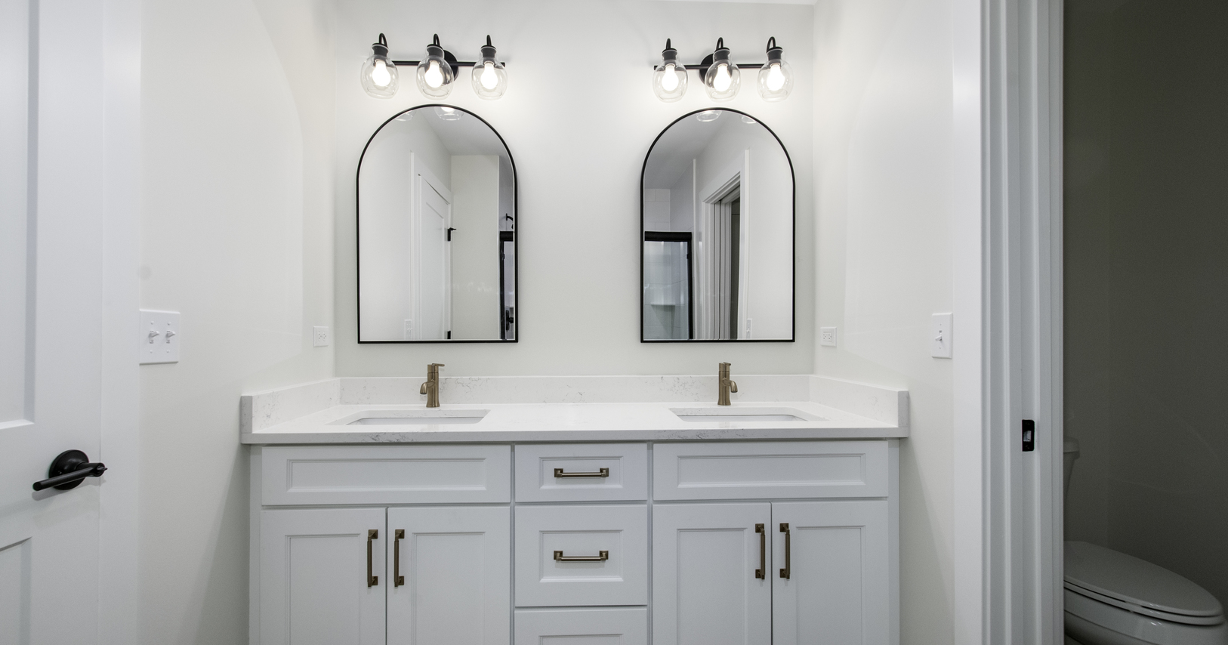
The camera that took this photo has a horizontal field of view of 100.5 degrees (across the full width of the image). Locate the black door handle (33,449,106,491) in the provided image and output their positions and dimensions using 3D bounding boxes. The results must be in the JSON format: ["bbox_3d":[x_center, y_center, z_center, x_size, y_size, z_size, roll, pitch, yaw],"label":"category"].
[{"bbox_3d":[-0.927,0.260,0.862,0.066,0.071,0.147,0,0,-2],"label":"black door handle"}]

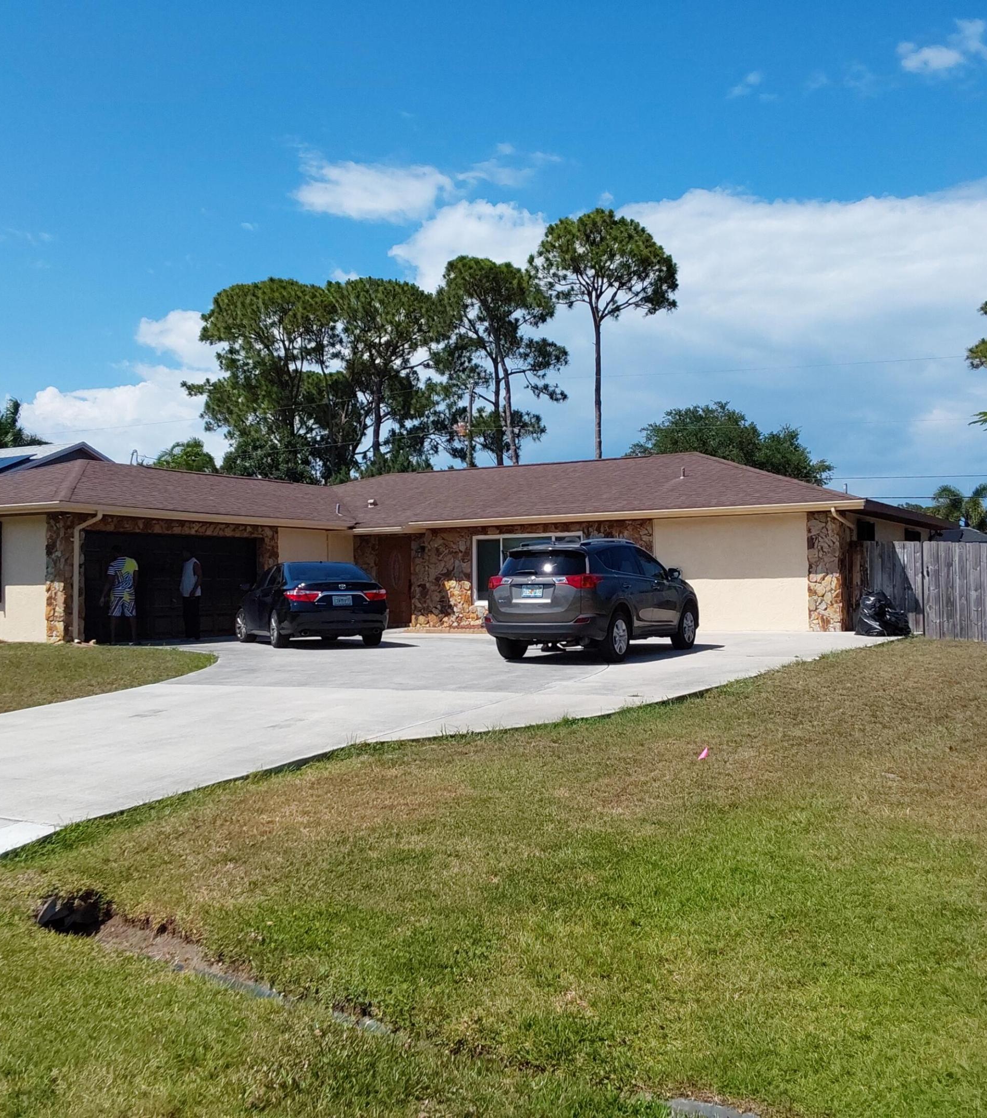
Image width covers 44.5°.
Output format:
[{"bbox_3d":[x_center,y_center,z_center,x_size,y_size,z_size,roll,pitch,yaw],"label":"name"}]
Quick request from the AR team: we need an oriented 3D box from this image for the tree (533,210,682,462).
[{"bbox_3d":[5.682,-7.600,60.772,7.460,19.860,7.237,-1,-1,5],"label":"tree"}]

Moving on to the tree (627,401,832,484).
[{"bbox_3d":[11.203,-2.586,56.890,9.508,9.530,8.557,-1,-1,11],"label":"tree"}]

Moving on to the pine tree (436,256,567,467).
[{"bbox_3d":[0.492,-6.504,61.795,6.766,17.836,6.428,-1,-1,1],"label":"pine tree"}]

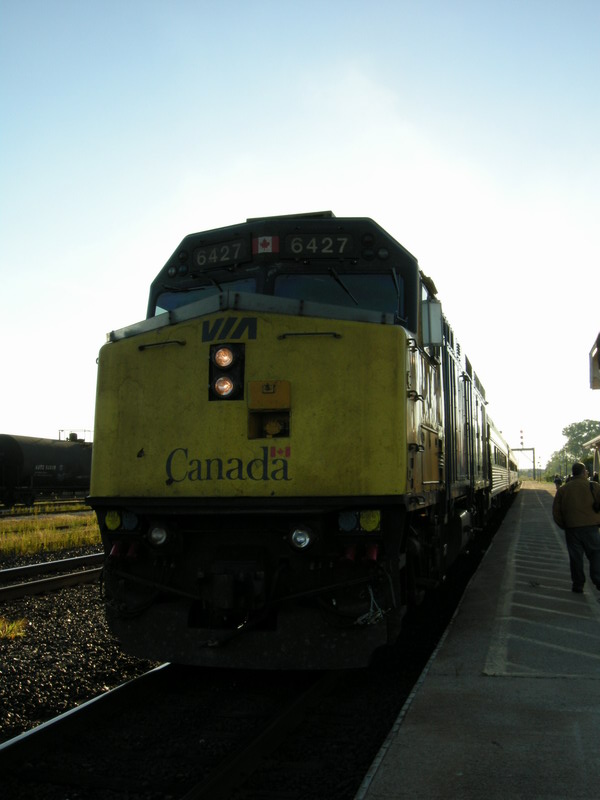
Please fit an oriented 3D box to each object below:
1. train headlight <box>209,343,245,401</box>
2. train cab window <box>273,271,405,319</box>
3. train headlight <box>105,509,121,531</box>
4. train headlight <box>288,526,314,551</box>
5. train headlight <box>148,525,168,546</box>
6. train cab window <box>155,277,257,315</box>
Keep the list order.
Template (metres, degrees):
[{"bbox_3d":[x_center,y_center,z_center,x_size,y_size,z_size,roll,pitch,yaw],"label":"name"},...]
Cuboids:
[{"bbox_3d":[-0.666,-0.258,7.539,0.319,0.505,0.103,-1,-6,15],"label":"train headlight"},{"bbox_3d":[0.401,-1.054,8.617,1.360,0.525,0.062,0,-9,0],"label":"train cab window"},{"bbox_3d":[-1.800,1.157,7.988,0.180,0.185,0.072,-3,-6,25],"label":"train headlight"},{"bbox_3d":[0.013,1.211,7.277,0.211,0.211,0.103,-1,-6,15],"label":"train headlight"},{"bbox_3d":[-1.299,1.244,7.637,0.191,0.201,0.093,-1,-6,15],"label":"train headlight"},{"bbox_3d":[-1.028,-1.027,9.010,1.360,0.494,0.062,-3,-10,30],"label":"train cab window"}]

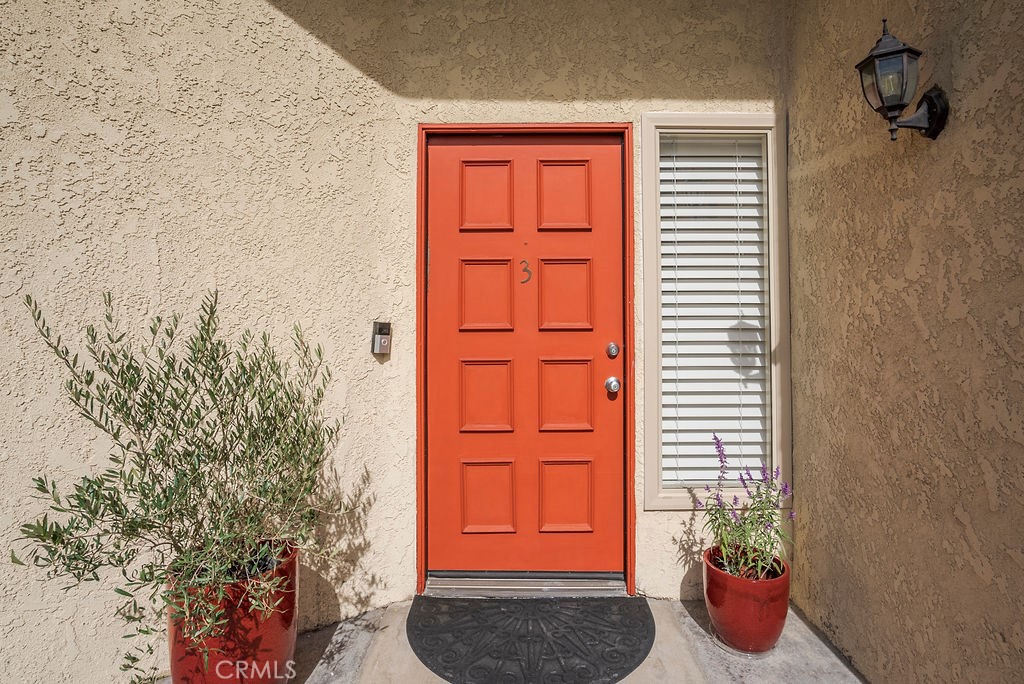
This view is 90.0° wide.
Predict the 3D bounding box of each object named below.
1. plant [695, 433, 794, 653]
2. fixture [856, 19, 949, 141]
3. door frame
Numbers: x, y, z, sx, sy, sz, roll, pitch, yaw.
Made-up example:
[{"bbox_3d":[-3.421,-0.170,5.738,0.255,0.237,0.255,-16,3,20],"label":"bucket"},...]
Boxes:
[{"bbox_3d":[0.889,0.740,1.960,0.345,0.755,0.345,0,-1,0],"label":"plant"},{"bbox_3d":[1.085,-0.733,1.435,0.230,0.335,0.180,0,-1,2],"label":"fixture"},{"bbox_3d":[0.064,0.072,2.320,0.965,2.090,0.120,0,-1,1],"label":"door frame"}]

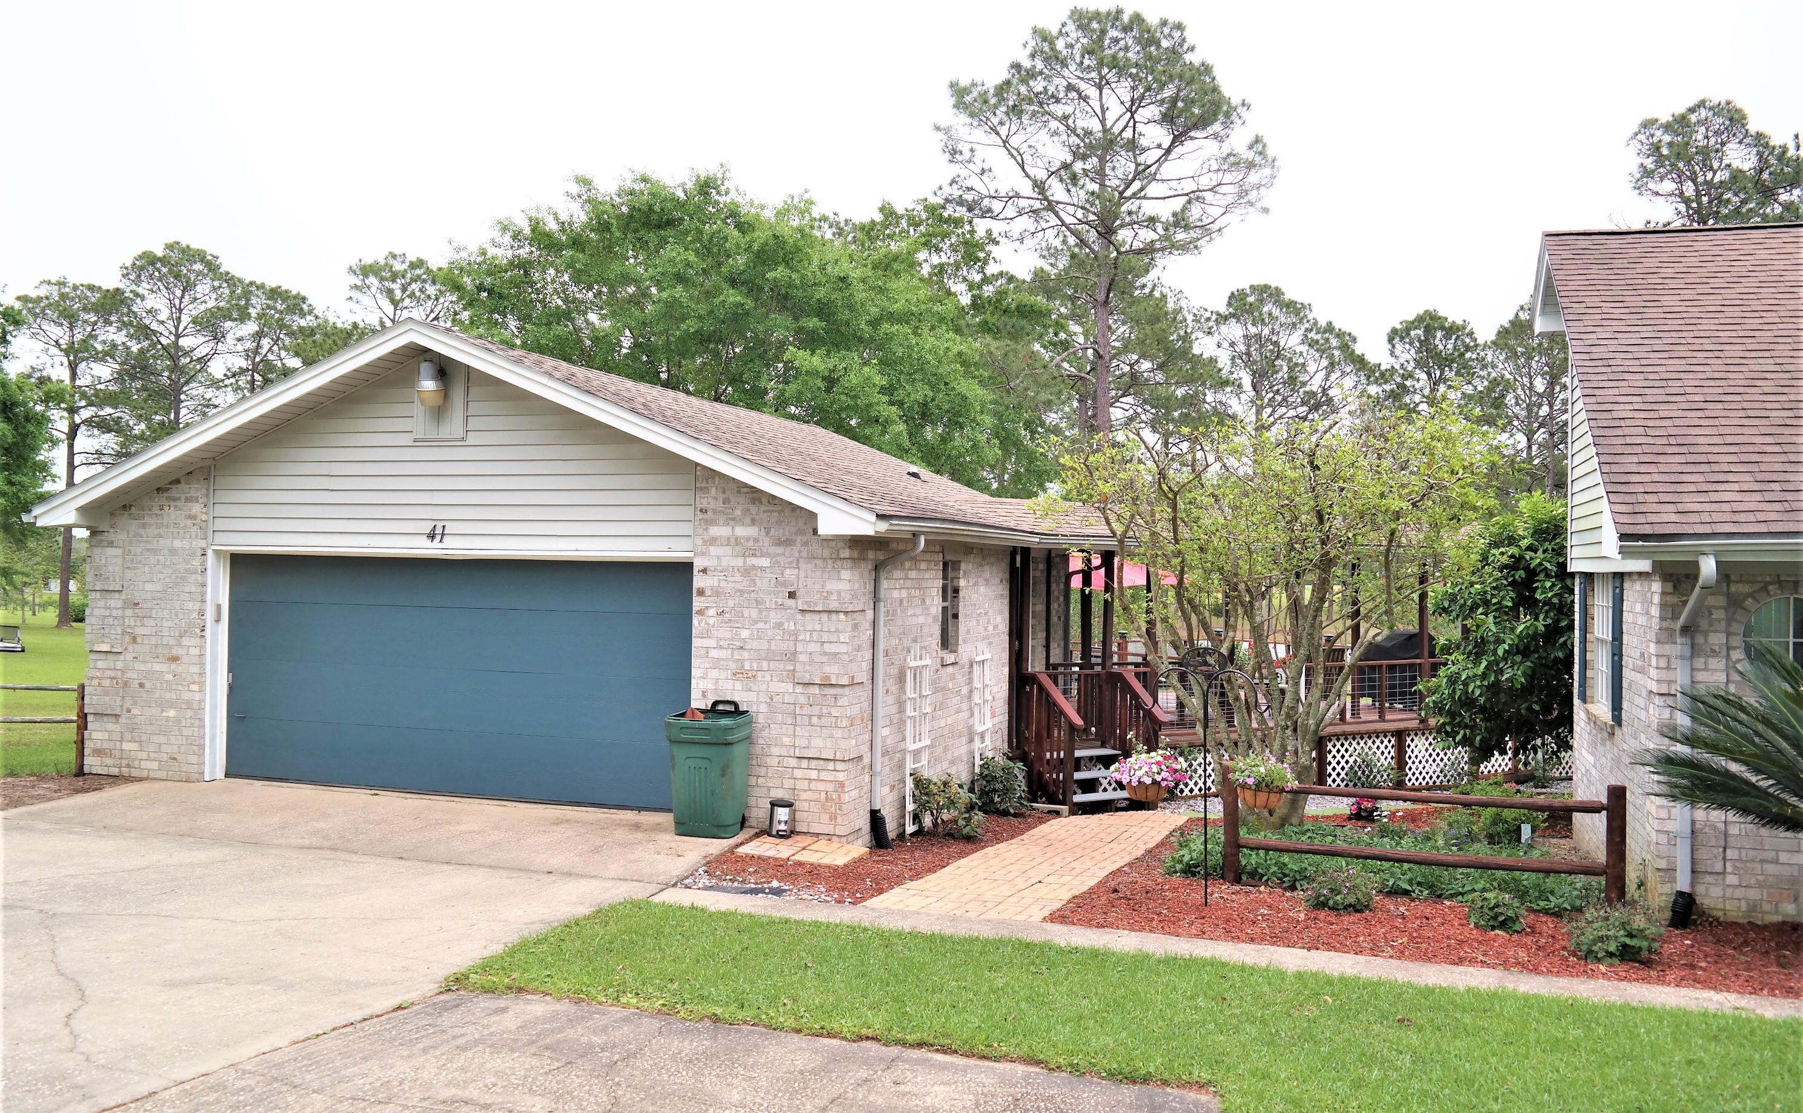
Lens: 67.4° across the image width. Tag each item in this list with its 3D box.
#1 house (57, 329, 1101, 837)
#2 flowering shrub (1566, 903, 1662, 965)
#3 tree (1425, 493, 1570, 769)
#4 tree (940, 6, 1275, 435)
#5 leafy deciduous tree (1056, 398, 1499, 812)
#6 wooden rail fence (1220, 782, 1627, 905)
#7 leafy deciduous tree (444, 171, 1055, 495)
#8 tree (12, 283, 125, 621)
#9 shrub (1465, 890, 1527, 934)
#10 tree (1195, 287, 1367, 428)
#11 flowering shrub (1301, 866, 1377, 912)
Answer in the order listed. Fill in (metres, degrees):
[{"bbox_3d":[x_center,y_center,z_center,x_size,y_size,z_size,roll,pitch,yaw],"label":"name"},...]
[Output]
[{"bbox_3d":[-2.177,0.152,17.661,8.280,4.140,13.300,1,0,17],"label":"house"},{"bbox_3d":[4.133,2.146,7.827,0.510,0.310,0.460,1,0,17],"label":"flowering shrub"},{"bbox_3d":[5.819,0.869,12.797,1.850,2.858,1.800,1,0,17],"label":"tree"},{"bbox_3d":[6.384,-6.911,41.024,10.000,19.329,9.500,1,0,17],"label":"tree"},{"bbox_3d":[3.172,0.537,11.498,3.650,3.519,3.500,1,0,17],"label":"leafy deciduous tree"},{"bbox_3d":[3.500,1.874,9.148,2.575,0.840,0.140,1,0,17],"label":"wooden rail fence"},{"bbox_3d":[-3.411,-3.254,31.012,12.800,10.999,11.000,1,0,17],"label":"leafy deciduous tree"},{"bbox_3d":[-26.437,-3.153,43.011,3.600,11.257,3.600,1,0,17],"label":"tree"},{"bbox_3d":[3.701,2.170,8.402,0.360,0.250,0.340,1,0,17],"label":"shrub"},{"bbox_3d":[16.486,-4.305,58.016,7.200,14.596,7.000,1,0,17],"label":"tree"},{"bbox_3d":[2.887,2.153,8.916,0.470,0.260,0.420,1,0,17],"label":"flowering shrub"}]

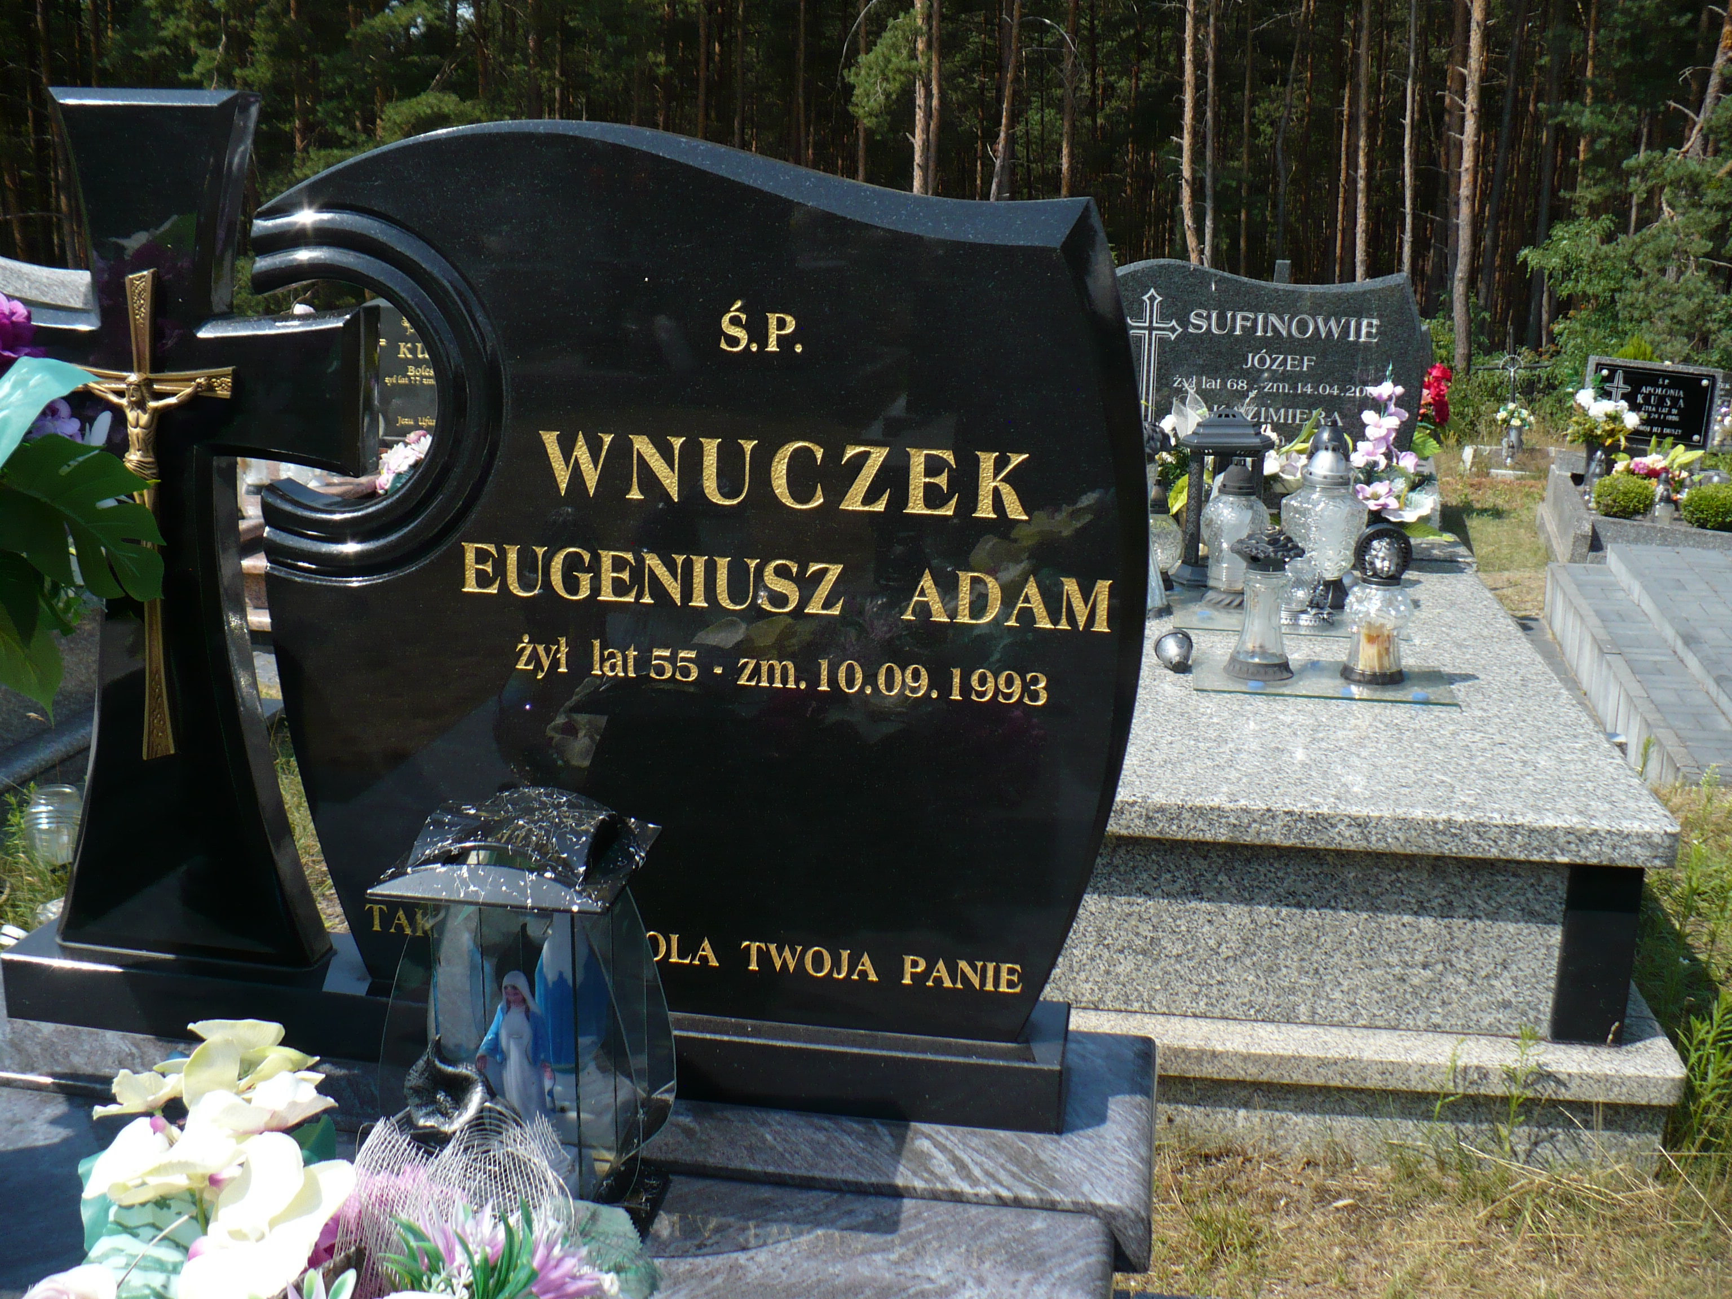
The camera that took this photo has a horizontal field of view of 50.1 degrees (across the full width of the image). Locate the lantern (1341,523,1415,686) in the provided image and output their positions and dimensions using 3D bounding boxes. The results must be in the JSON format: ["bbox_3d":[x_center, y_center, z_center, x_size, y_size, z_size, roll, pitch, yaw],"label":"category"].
[{"bbox_3d":[0.859,-0.079,3.105,0.112,0.265,0.112,2,15,8],"label":"lantern"}]

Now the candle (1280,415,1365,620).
[{"bbox_3d":[0.897,-0.270,3.612,0.163,0.376,0.163,2,15,8],"label":"candle"}]

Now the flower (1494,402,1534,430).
[{"bbox_3d":[2.973,-1.072,8.500,0.185,0.130,0.160,2,15,8],"label":"flower"}]

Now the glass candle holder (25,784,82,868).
[{"bbox_3d":[-1.526,0.335,3.480,0.115,0.160,0.115,2,15,8],"label":"glass candle holder"}]

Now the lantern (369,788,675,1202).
[{"bbox_3d":[-0.261,0.290,1.446,0.196,0.344,0.192,3,15,10],"label":"lantern"}]

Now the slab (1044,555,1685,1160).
[{"bbox_3d":[0.732,0.246,3.393,1.044,0.486,1.763,2,15,8],"label":"slab"}]

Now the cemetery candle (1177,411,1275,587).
[{"bbox_3d":[0.751,-0.322,3.848,0.215,0.364,0.215,2,15,8],"label":"cemetery candle"}]

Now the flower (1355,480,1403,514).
[{"bbox_3d":[1.103,-0.329,3.981,0.097,0.070,0.075,2,15,8],"label":"flower"}]

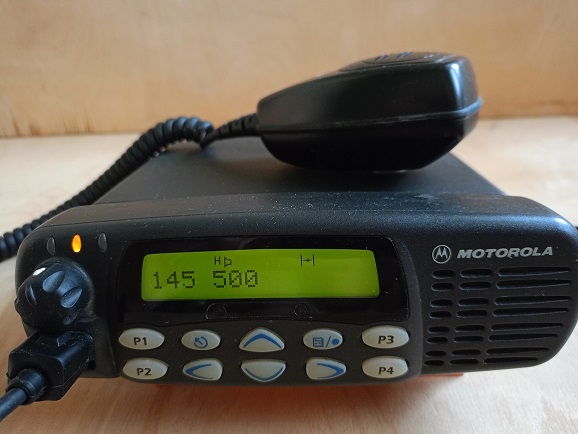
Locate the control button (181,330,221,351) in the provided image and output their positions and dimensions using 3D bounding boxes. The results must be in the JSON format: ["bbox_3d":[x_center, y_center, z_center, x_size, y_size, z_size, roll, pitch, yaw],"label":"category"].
[{"bbox_3d":[-0.028,0.039,0.151,0.013,0.007,0.003,-1,21,2],"label":"control button"}]

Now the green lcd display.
[{"bbox_3d":[-0.009,0.018,0.149,0.075,0.017,0.003,-1,21,2],"label":"green lcd display"}]

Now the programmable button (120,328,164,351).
[{"bbox_3d":[-0.048,0.040,0.153,0.015,0.007,0.003,-1,21,2],"label":"programmable button"}]

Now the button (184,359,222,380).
[{"bbox_3d":[-0.028,0.050,0.154,0.013,0.007,0.003,-1,20,2],"label":"button"}]

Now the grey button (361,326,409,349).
[{"bbox_3d":[0.031,0.038,0.151,0.015,0.007,0.003,-1,21,2],"label":"grey button"}]

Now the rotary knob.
[{"bbox_3d":[-0.072,0.024,0.141,0.019,0.019,0.013,-1,20,2],"label":"rotary knob"}]

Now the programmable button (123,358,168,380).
[{"bbox_3d":[-0.048,0.051,0.157,0.015,0.008,0.003,-1,21,2],"label":"programmable button"}]

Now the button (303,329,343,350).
[{"bbox_3d":[0.011,0.039,0.147,0.013,0.007,0.003,-1,20,2],"label":"button"}]

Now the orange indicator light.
[{"bbox_3d":[-0.067,0.008,0.148,0.003,0.006,0.002,-1,-5,2],"label":"orange indicator light"}]

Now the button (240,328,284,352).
[{"bbox_3d":[-0.009,0.039,0.151,0.015,0.008,0.003,-1,21,2],"label":"button"}]

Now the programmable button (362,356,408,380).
[{"bbox_3d":[0.031,0.049,0.151,0.015,0.007,0.003,-1,20,2],"label":"programmable button"}]

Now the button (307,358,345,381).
[{"bbox_3d":[0.012,0.050,0.154,0.013,0.008,0.003,-1,21,2],"label":"button"}]

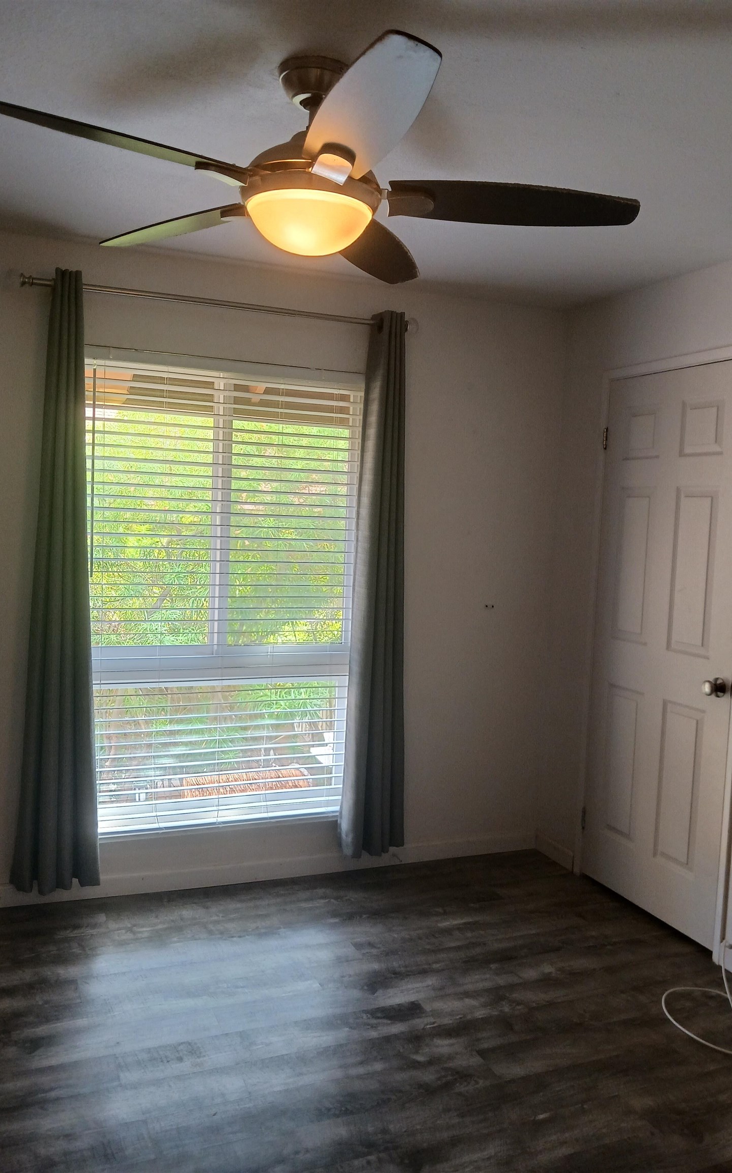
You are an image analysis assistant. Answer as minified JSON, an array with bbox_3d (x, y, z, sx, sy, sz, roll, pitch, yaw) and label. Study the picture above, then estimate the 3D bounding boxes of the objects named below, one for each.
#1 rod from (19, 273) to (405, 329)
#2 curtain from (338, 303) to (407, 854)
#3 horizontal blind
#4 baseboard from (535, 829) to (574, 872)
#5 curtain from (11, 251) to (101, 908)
[{"bbox_3d":[-0.503,-1.032,3.362,1.460,0.050,0.060,0,5,-22],"label":"rod"},{"bbox_3d":[0.053,0.010,3.676,0.275,2.170,0.120,0,5,-22],"label":"curtain"},{"bbox_3d":[-0.568,0.038,3.536,1.140,1.785,0.060,0,5,-22],"label":"horizontal blind"},{"bbox_3d":[0.830,1.156,4.027,0.014,0.084,0.288,0,5,-22],"label":"baseboard"},{"bbox_3d":[-1.082,0.003,3.226,0.300,2.170,0.120,0,5,-22],"label":"curtain"}]

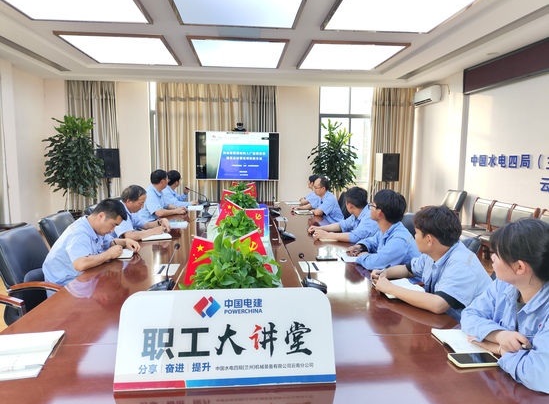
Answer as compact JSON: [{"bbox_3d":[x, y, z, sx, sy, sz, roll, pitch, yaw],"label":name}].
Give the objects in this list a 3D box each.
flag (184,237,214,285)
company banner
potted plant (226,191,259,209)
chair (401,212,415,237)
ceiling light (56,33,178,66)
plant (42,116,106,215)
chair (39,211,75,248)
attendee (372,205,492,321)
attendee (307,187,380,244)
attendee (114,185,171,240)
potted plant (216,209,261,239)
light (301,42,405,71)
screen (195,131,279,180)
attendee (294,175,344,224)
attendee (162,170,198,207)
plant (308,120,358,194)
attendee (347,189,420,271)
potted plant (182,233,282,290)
[{"bbox_3d":[-0.386,0.309,2.012,0.180,0.259,0.060,0,8,-5],"label":"flag"},{"bbox_3d":[-0.158,0.454,1.305,0.720,0.287,0.140,0,7,-5],"label":"company banner"},{"bbox_3d":[-0.440,-0.028,5.266,0.440,0.310,0.440,0,7,-5],"label":"potted plant"},{"bbox_3d":[0.960,0.633,3.189,0.660,1.000,0.620,0,7,0],"label":"chair"},{"bbox_3d":[-2.208,-2.271,5.686,1.310,0.075,1.520,0,7,-5],"label":"ceiling light"},{"bbox_3d":[-3.678,-0.501,7.007,1.020,2.175,1.000,0,8,-5],"label":"plant"},{"bbox_3d":[-1.655,0.579,3.488,0.660,1.000,0.620,0,7,-5],"label":"chair"},{"bbox_3d":[0.916,0.625,2.247,0.750,1.233,0.580,1,8,6],"label":"attendee"},{"bbox_3d":[0.723,0.446,3.854,0.770,1.210,0.580,1,7,7],"label":"attendee"},{"bbox_3d":[-1.400,0.447,3.676,0.760,1.220,0.580,-1,7,-8],"label":"attendee"},{"bbox_3d":[-0.341,0.185,3.503,0.410,0.254,0.400,0,8,-5],"label":"potted plant"},{"bbox_3d":[1.137,-2.283,5.983,1.310,0.075,1.520,0,7,-5],"label":"light"},{"bbox_3d":[-0.705,-0.856,7.064,1.572,0.908,0.080,0,8,-5],"label":"screen"},{"bbox_3d":[0.533,0.283,4.821,0.730,1.236,0.550,-1,8,-11],"label":"attendee"},{"bbox_3d":[-1.548,0.167,5.803,0.780,1.270,0.560,-2,7,-23],"label":"attendee"},{"bbox_3d":[1.188,-0.575,7.720,0.900,2.188,0.900,0,8,-5],"label":"plant"},{"bbox_3d":[0.824,0.525,3.013,0.750,1.255,0.580,2,7,9],"label":"attendee"},{"bbox_3d":[-0.237,0.332,2.099,0.520,0.332,0.450,0,8,-5],"label":"potted plant"}]

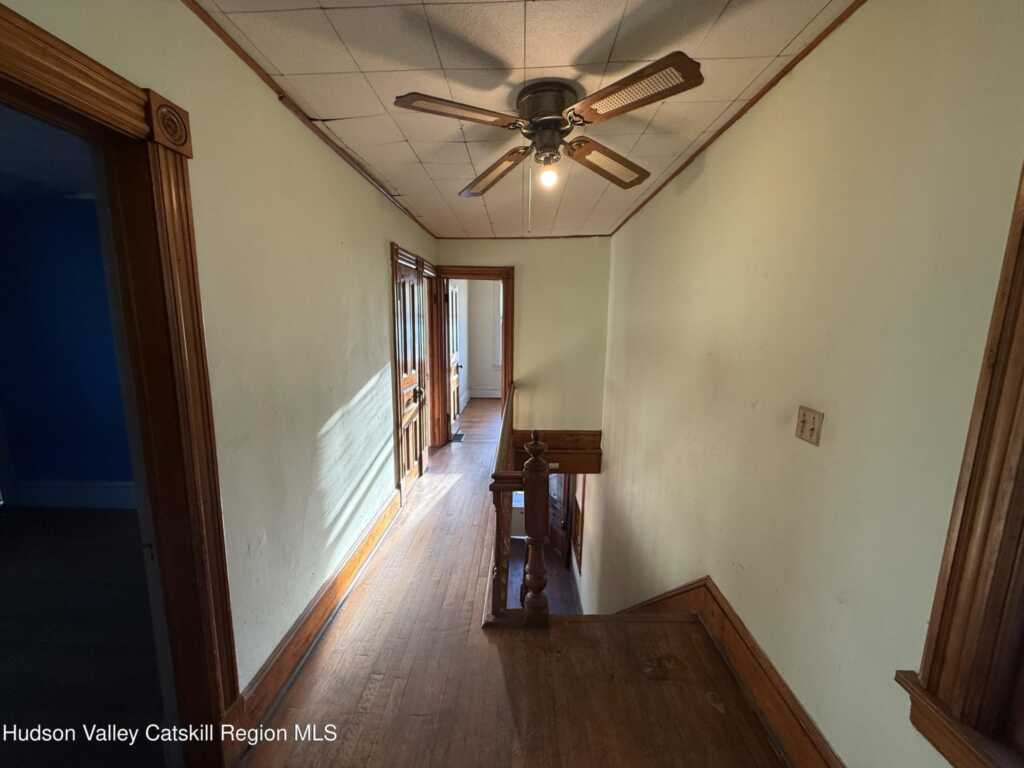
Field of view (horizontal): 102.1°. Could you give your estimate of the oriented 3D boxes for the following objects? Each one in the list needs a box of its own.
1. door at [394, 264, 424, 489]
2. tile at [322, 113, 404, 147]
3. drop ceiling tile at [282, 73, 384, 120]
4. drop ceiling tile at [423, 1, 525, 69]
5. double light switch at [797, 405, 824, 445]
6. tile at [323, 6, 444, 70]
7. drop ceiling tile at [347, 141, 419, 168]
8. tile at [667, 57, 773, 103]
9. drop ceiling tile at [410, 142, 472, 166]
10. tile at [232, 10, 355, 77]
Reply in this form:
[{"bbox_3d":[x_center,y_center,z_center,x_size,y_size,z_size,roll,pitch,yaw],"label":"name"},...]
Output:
[{"bbox_3d":[-0.925,-0.031,3.680,0.045,1.980,0.650,1,9,1],"label":"door"},{"bbox_3d":[-0.703,-1.245,2.001,0.305,0.020,0.305,-1,8,2],"label":"tile"},{"bbox_3d":[-0.709,-1.197,1.702,0.305,0.016,0.305,-1,8,2],"label":"drop ceiling tile"},{"bbox_3d":[-0.106,-1.162,1.384,0.305,0.016,0.305,-1,8,2],"label":"drop ceiling tile"},{"bbox_3d":[1.015,0.143,1.422,0.016,0.116,0.116,0,8,1],"label":"double light switch"},{"bbox_3d":[-0.412,-1.157,1.392,0.305,0.016,0.305,-1,8,2],"label":"tile"},{"bbox_3d":[-0.695,-1.290,2.302,0.305,0.020,0.305,-1,8,2],"label":"drop ceiling tile"},{"bbox_3d":[0.816,-1.222,1.661,0.305,0.016,0.305,-1,8,2],"label":"tile"},{"bbox_3d":[-0.391,-1.294,2.294,0.305,0.020,0.305,-1,8,2],"label":"drop ceiling tile"},{"bbox_3d":[-0.719,-1.156,1.398,0.305,0.020,0.305,-1,8,2],"label":"tile"}]

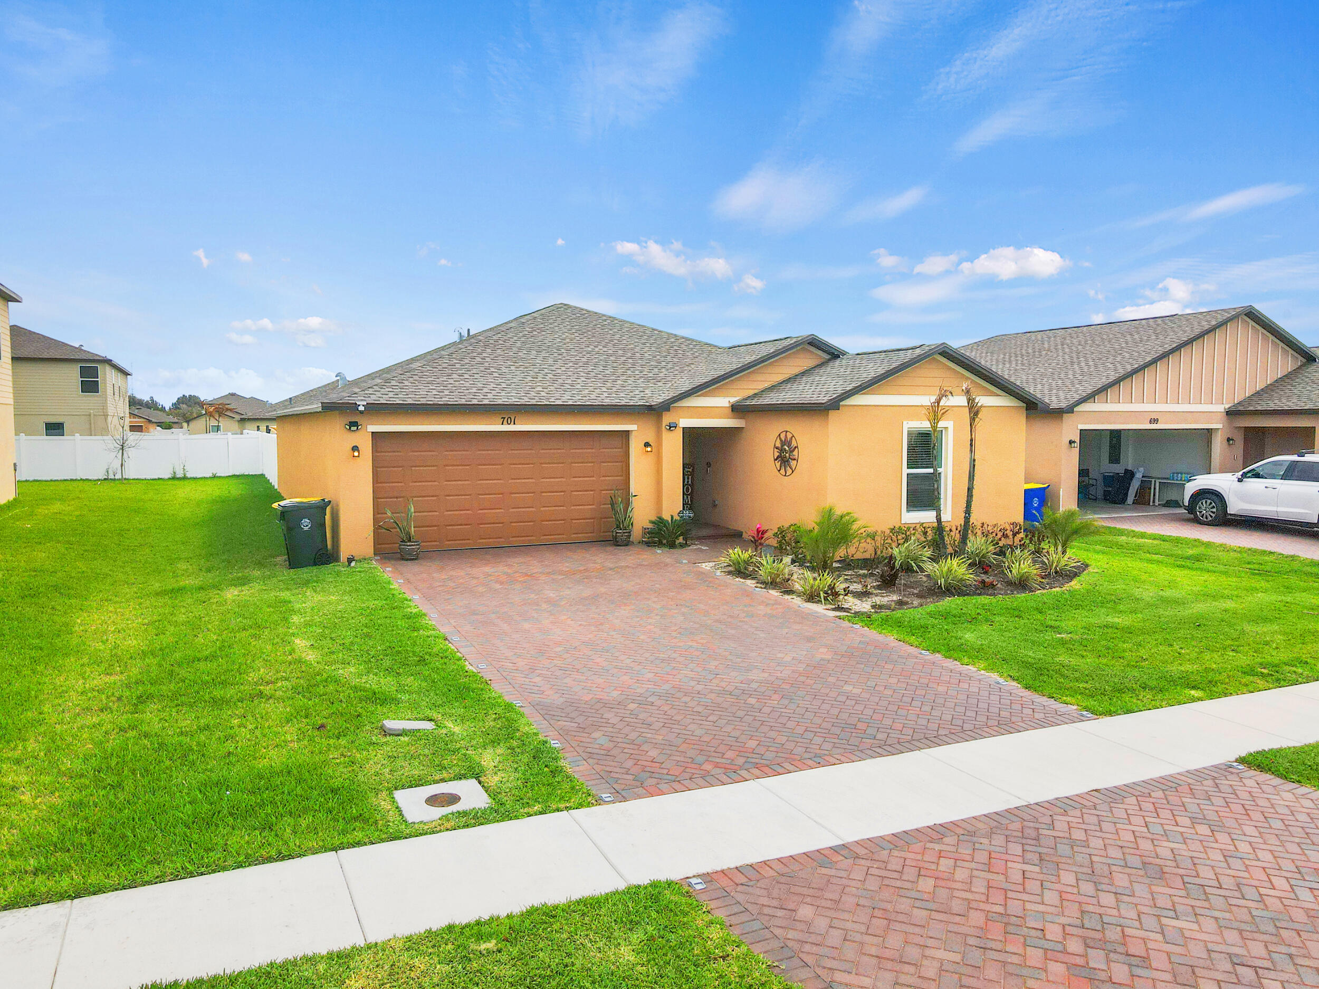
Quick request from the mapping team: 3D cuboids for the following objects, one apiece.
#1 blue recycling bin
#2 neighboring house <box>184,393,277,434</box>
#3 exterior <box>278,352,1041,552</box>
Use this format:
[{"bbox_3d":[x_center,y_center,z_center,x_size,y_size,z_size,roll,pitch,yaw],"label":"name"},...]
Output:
[{"bbox_3d":[8.905,0.312,21.981,0.850,1.080,0.660,-3,5,-34],"label":"blue recycling bin"},{"bbox_3d":[-39.430,-7.102,88.333,13.000,5.400,16.500,-2,5,-25],"label":"neighboring house"},{"bbox_3d":[-2.468,-1.324,23.641,12.300,3.850,18.800,-2,5,-25],"label":"exterior"}]

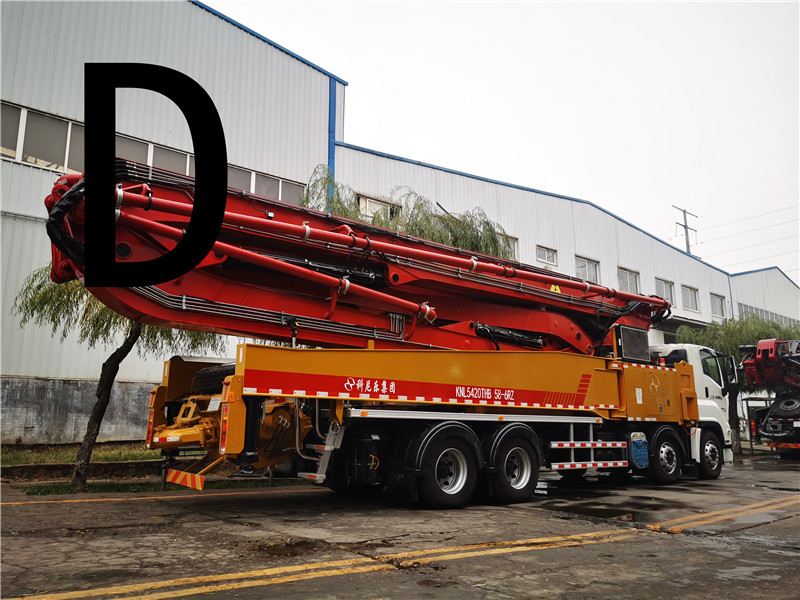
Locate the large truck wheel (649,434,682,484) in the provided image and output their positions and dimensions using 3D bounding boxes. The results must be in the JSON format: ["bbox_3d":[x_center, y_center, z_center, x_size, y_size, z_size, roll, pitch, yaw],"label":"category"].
[{"bbox_3d":[5.100,3.088,12.160,1.030,1.030,0.310,9,-15,-39],"label":"large truck wheel"}]

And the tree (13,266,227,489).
[{"bbox_3d":[-6.128,1.076,13.536,4.300,5.700,4.200,5,-13,-24],"label":"tree"}]

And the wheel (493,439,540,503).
[{"bbox_3d":[1.651,2.480,9.249,1.030,1.030,0.310,9,-15,-39],"label":"wheel"}]

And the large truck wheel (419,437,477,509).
[{"bbox_3d":[0.604,2.300,8.385,1.030,1.030,0.310,9,-15,-39],"label":"large truck wheel"}]

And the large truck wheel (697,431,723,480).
[{"bbox_3d":[6.545,3.337,13.352,1.030,1.030,0.310,9,-15,-39],"label":"large truck wheel"}]

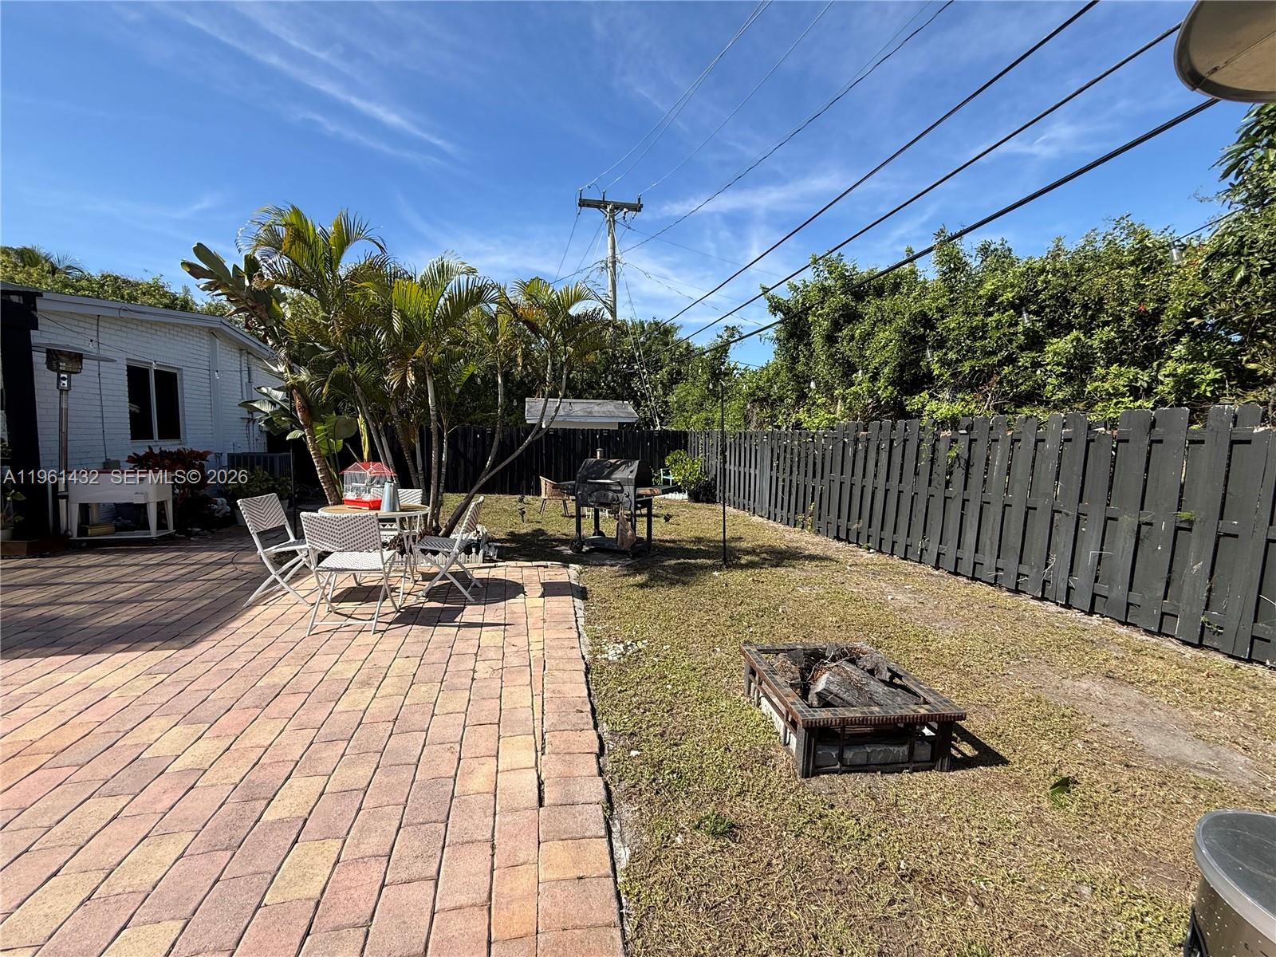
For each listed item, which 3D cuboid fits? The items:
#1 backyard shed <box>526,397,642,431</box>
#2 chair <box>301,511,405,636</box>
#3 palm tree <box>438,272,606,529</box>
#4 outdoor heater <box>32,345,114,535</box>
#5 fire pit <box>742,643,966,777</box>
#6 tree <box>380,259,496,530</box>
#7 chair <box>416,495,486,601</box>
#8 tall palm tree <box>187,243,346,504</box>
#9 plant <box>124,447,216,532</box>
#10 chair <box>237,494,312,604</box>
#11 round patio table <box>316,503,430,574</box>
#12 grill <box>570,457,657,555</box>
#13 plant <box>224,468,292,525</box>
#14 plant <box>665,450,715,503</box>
[{"bbox_3d":[-2.100,-1.588,19.536,4.000,2.850,3.700,-1,4,-13],"label":"backyard shed"},{"bbox_3d":[-1.960,0.603,3.553,0.490,0.840,0.580,-1,4,-7],"label":"chair"},{"bbox_3d":[-1.440,-0.912,6.509,2.100,3.250,1.600,-1,5,-12],"label":"palm tree"},{"bbox_3d":[-6.575,-0.359,5.924,0.850,2.280,0.850,4,3,42],"label":"outdoor heater"},{"bbox_3d":[0.958,1.064,2.478,0.720,0.260,0.730,0,5,-6],"label":"fire pit"},{"bbox_3d":[-2.565,-1.125,6.656,1.500,3.500,1.500,-1,5,-21],"label":"tree"},{"bbox_3d":[-1.541,0.560,4.223,0.510,0.800,0.450,0,5,-7],"label":"chair"},{"bbox_3d":[-4.680,-1.025,6.441,1.950,3.650,1.600,0,4,0],"label":"tall palm tree"},{"bbox_3d":[-6.194,0.161,6.791,0.900,1.120,0.850,-4,6,-42],"label":"plant"},{"bbox_3d":[-2.822,0.555,4.186,0.570,0.840,0.480,0,4,-5],"label":"chair"},{"bbox_3d":[-2.097,0.602,4.149,0.830,0.720,0.830,-2,5,-27],"label":"round patio table"},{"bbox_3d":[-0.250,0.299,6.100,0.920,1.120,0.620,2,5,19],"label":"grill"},{"bbox_3d":[-5.800,0.265,7.943,0.880,0.850,0.800,0,4,0],"label":"plant"},{"bbox_3d":[1.070,-0.053,10.877,1.020,1.100,0.950,0,4,0],"label":"plant"}]

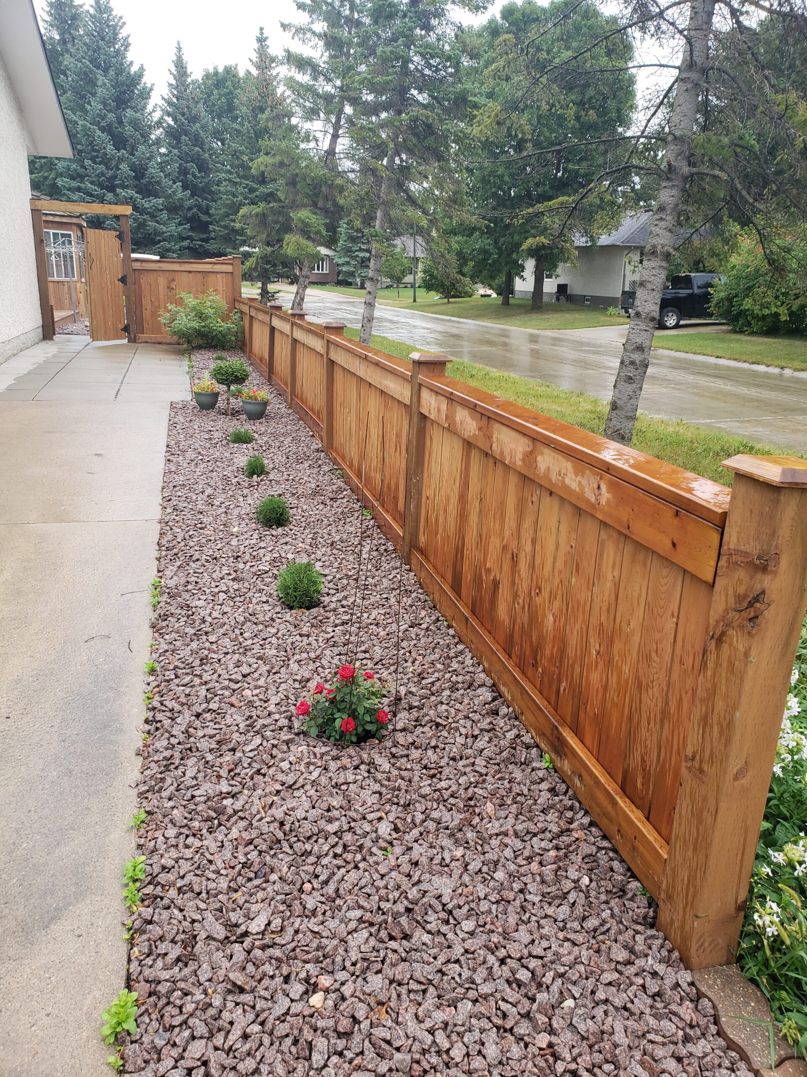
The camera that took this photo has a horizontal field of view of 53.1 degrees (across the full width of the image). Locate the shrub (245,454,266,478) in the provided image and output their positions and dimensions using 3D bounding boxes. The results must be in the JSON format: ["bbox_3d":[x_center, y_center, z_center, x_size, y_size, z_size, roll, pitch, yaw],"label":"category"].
[{"bbox_3d":[-1.082,-0.526,5.913,0.160,0.175,0.160,-3,18,-14],"label":"shrub"}]

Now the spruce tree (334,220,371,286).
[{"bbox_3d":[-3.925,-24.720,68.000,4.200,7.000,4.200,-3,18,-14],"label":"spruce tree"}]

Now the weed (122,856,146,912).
[{"bbox_3d":[-0.632,0.801,1.891,0.055,0.065,0.120,-2,18,-15],"label":"weed"}]

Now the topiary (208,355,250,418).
[{"bbox_3d":[-1.657,-1.442,7.646,0.370,0.555,0.370,-2,18,-15],"label":"topiary"}]

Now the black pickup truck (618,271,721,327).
[{"bbox_3d":[11.420,-9.250,31.450,5.850,1.890,2.030,-5,19,-13],"label":"black pickup truck"}]

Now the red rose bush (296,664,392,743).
[{"bbox_3d":[-0.196,0.539,2.622,0.305,0.250,0.280,-3,18,-14],"label":"red rose bush"}]

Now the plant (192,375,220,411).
[{"bbox_3d":[-2.090,-1.534,8.550,0.310,0.390,0.310,-3,18,-14],"label":"plant"}]

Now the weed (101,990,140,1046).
[{"bbox_3d":[-0.543,0.909,1.541,0.066,0.080,0.080,-2,18,-15],"label":"weed"}]

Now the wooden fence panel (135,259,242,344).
[{"bbox_3d":[-3.777,-4.137,14.151,1.792,1.434,0.140,-2,18,-15],"label":"wooden fence panel"}]

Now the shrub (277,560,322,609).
[{"bbox_3d":[-0.471,0.208,3.665,0.210,0.220,0.210,-3,18,-14],"label":"shrub"}]

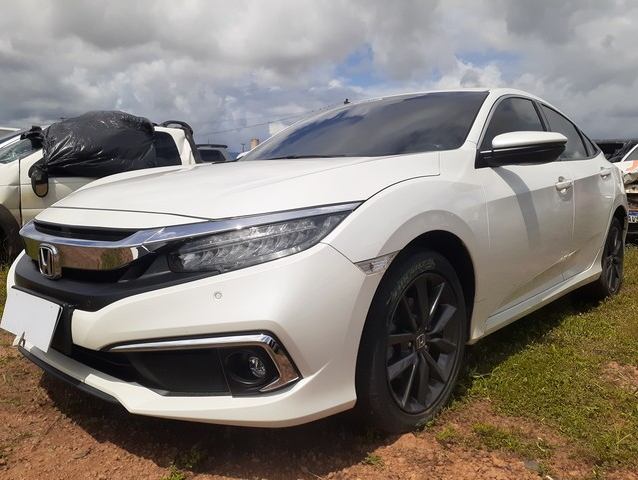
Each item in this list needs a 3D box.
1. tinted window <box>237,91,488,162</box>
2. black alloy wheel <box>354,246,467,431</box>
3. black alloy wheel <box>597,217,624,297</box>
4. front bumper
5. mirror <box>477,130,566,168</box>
[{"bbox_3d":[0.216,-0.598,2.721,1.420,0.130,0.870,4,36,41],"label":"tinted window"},{"bbox_3d":[0.276,0.328,1.696,0.220,0.645,0.645,4,7,43],"label":"black alloy wheel"},{"bbox_3d":[2.078,0.148,3.699,0.220,0.645,0.645,4,7,41],"label":"black alloy wheel"},{"bbox_3d":[-0.690,0.212,1.763,1.770,0.470,0.590,4,7,41],"label":"front bumper"},{"bbox_3d":[0.833,-0.367,2.036,0.250,0.150,0.220,4,7,41],"label":"mirror"}]

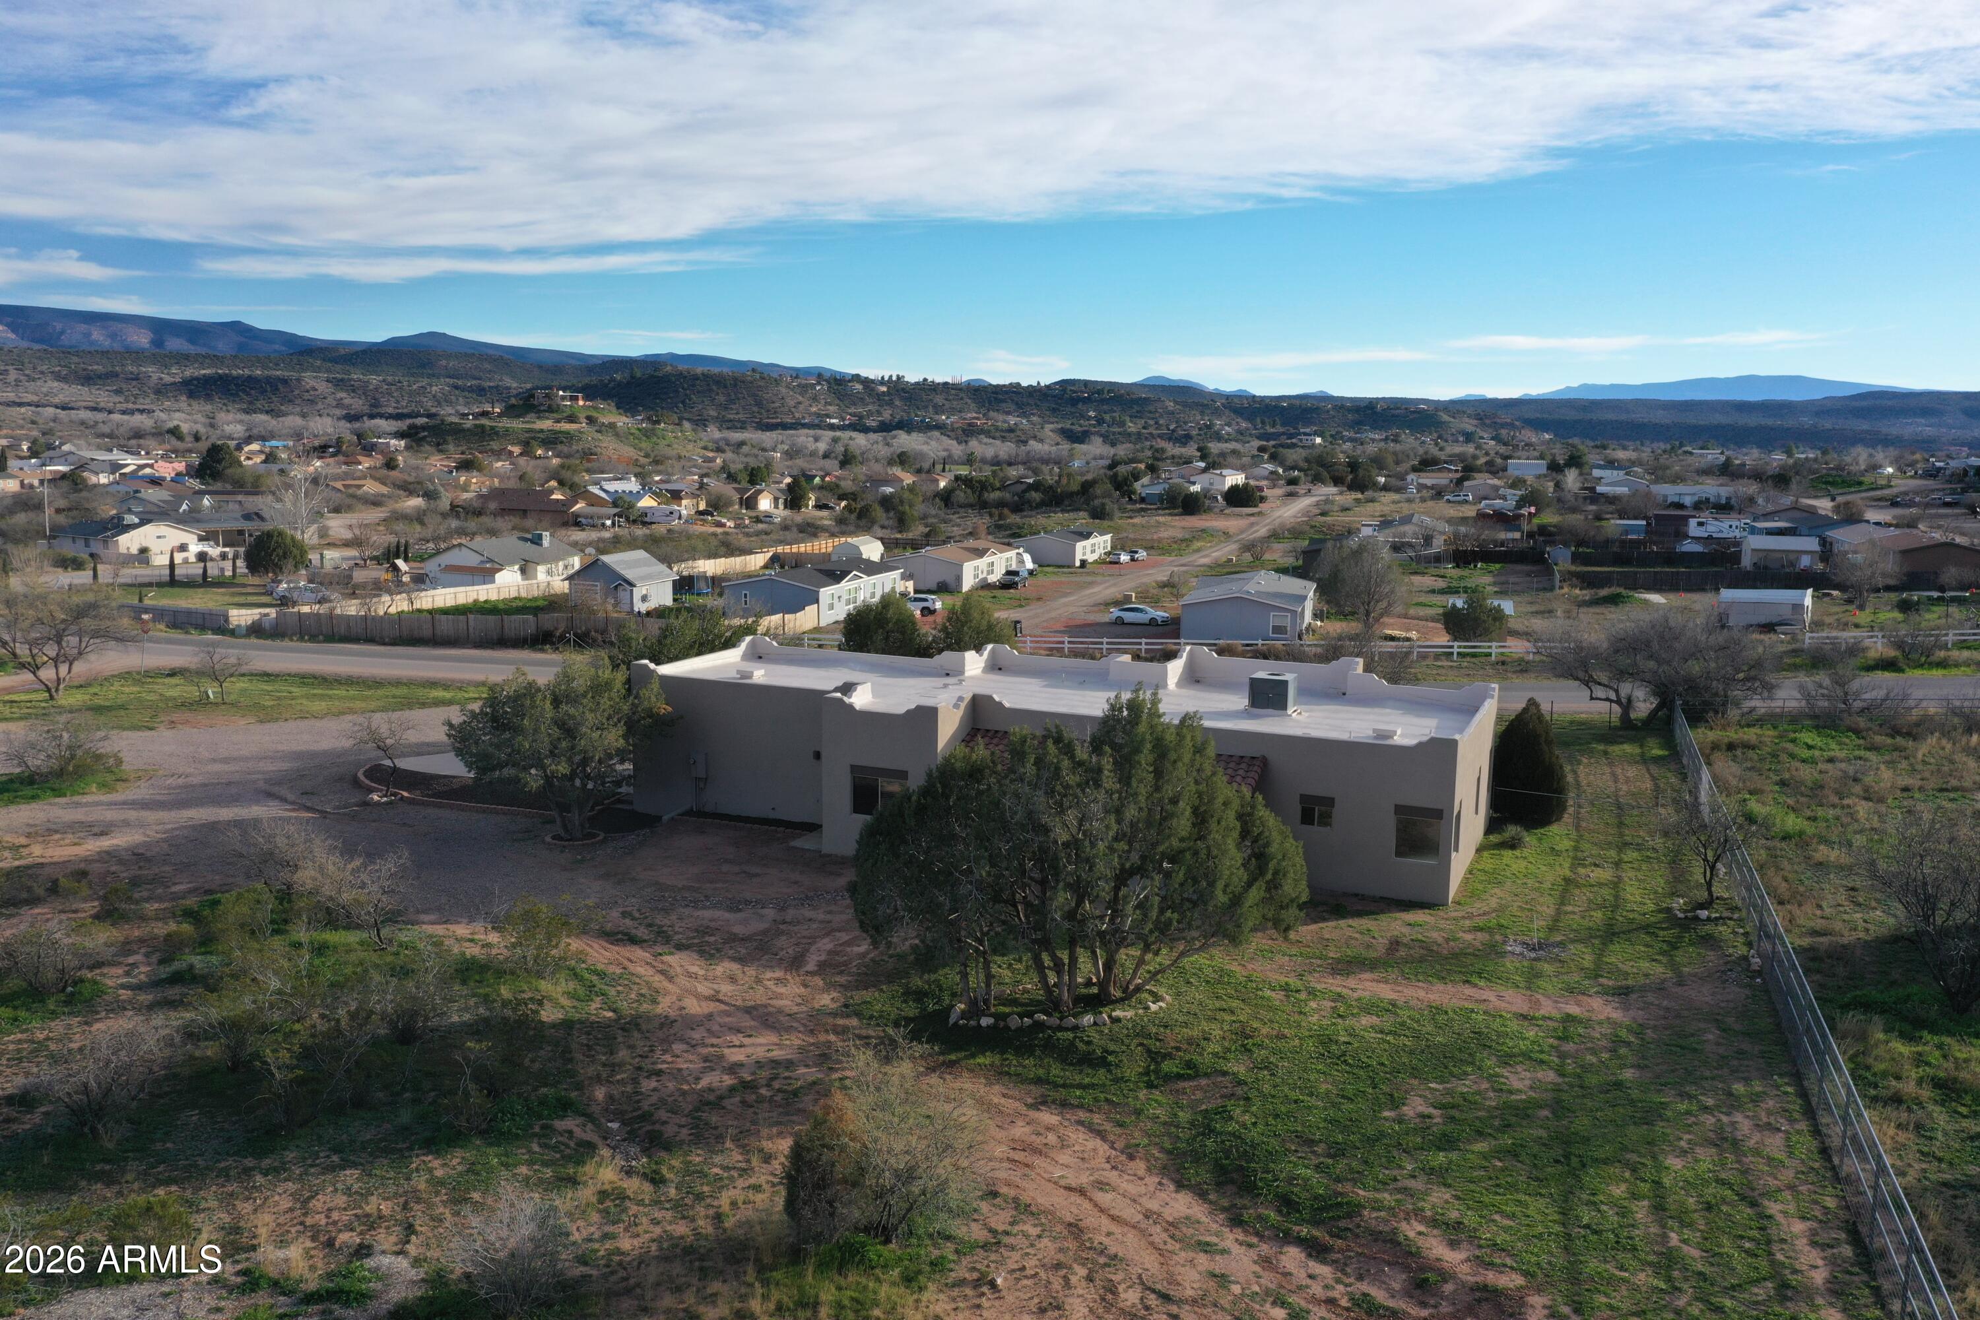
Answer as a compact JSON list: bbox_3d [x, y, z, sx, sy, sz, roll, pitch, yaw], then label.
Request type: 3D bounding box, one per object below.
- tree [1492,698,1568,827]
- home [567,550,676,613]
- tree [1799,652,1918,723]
[{"bbox_3d":[18.220,3.333,51.612,2.404,4.134,2.404,4,9,20],"label":"tree"},{"bbox_3d":[-31.081,-6.598,130.405,6.600,4.400,6.700,4,9,19],"label":"home"},{"bbox_3d":[41.096,1.333,72.838,5.000,3.400,4.800,0,9,0],"label":"tree"}]

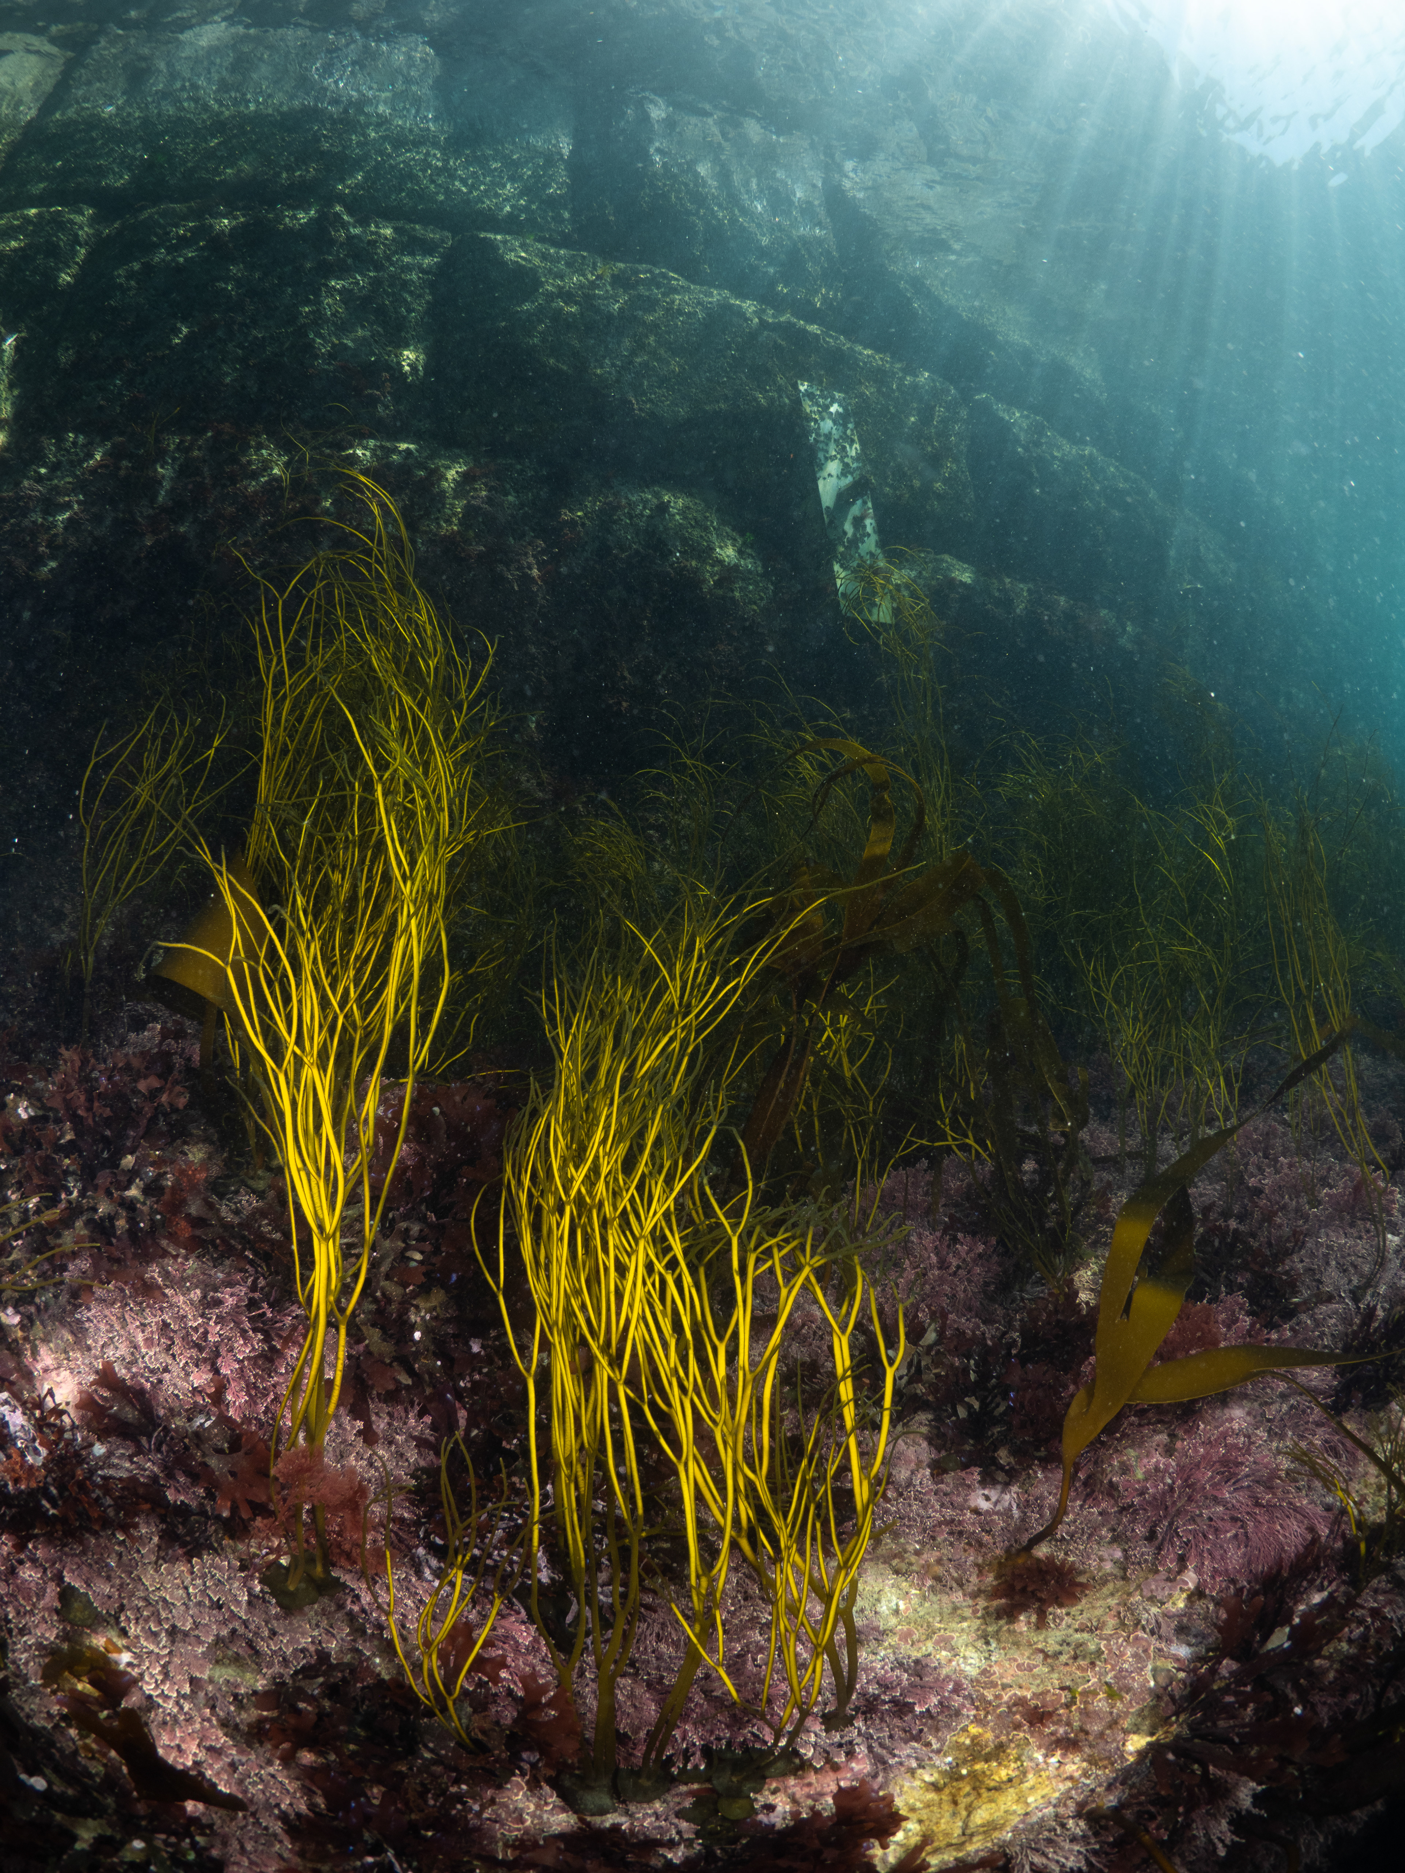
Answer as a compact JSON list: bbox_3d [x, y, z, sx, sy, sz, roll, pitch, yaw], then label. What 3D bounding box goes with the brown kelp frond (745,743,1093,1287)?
[{"bbox_3d":[0.297,0.090,1.250,0.470,0.720,0.400,0,-3,0],"label":"brown kelp frond"}]

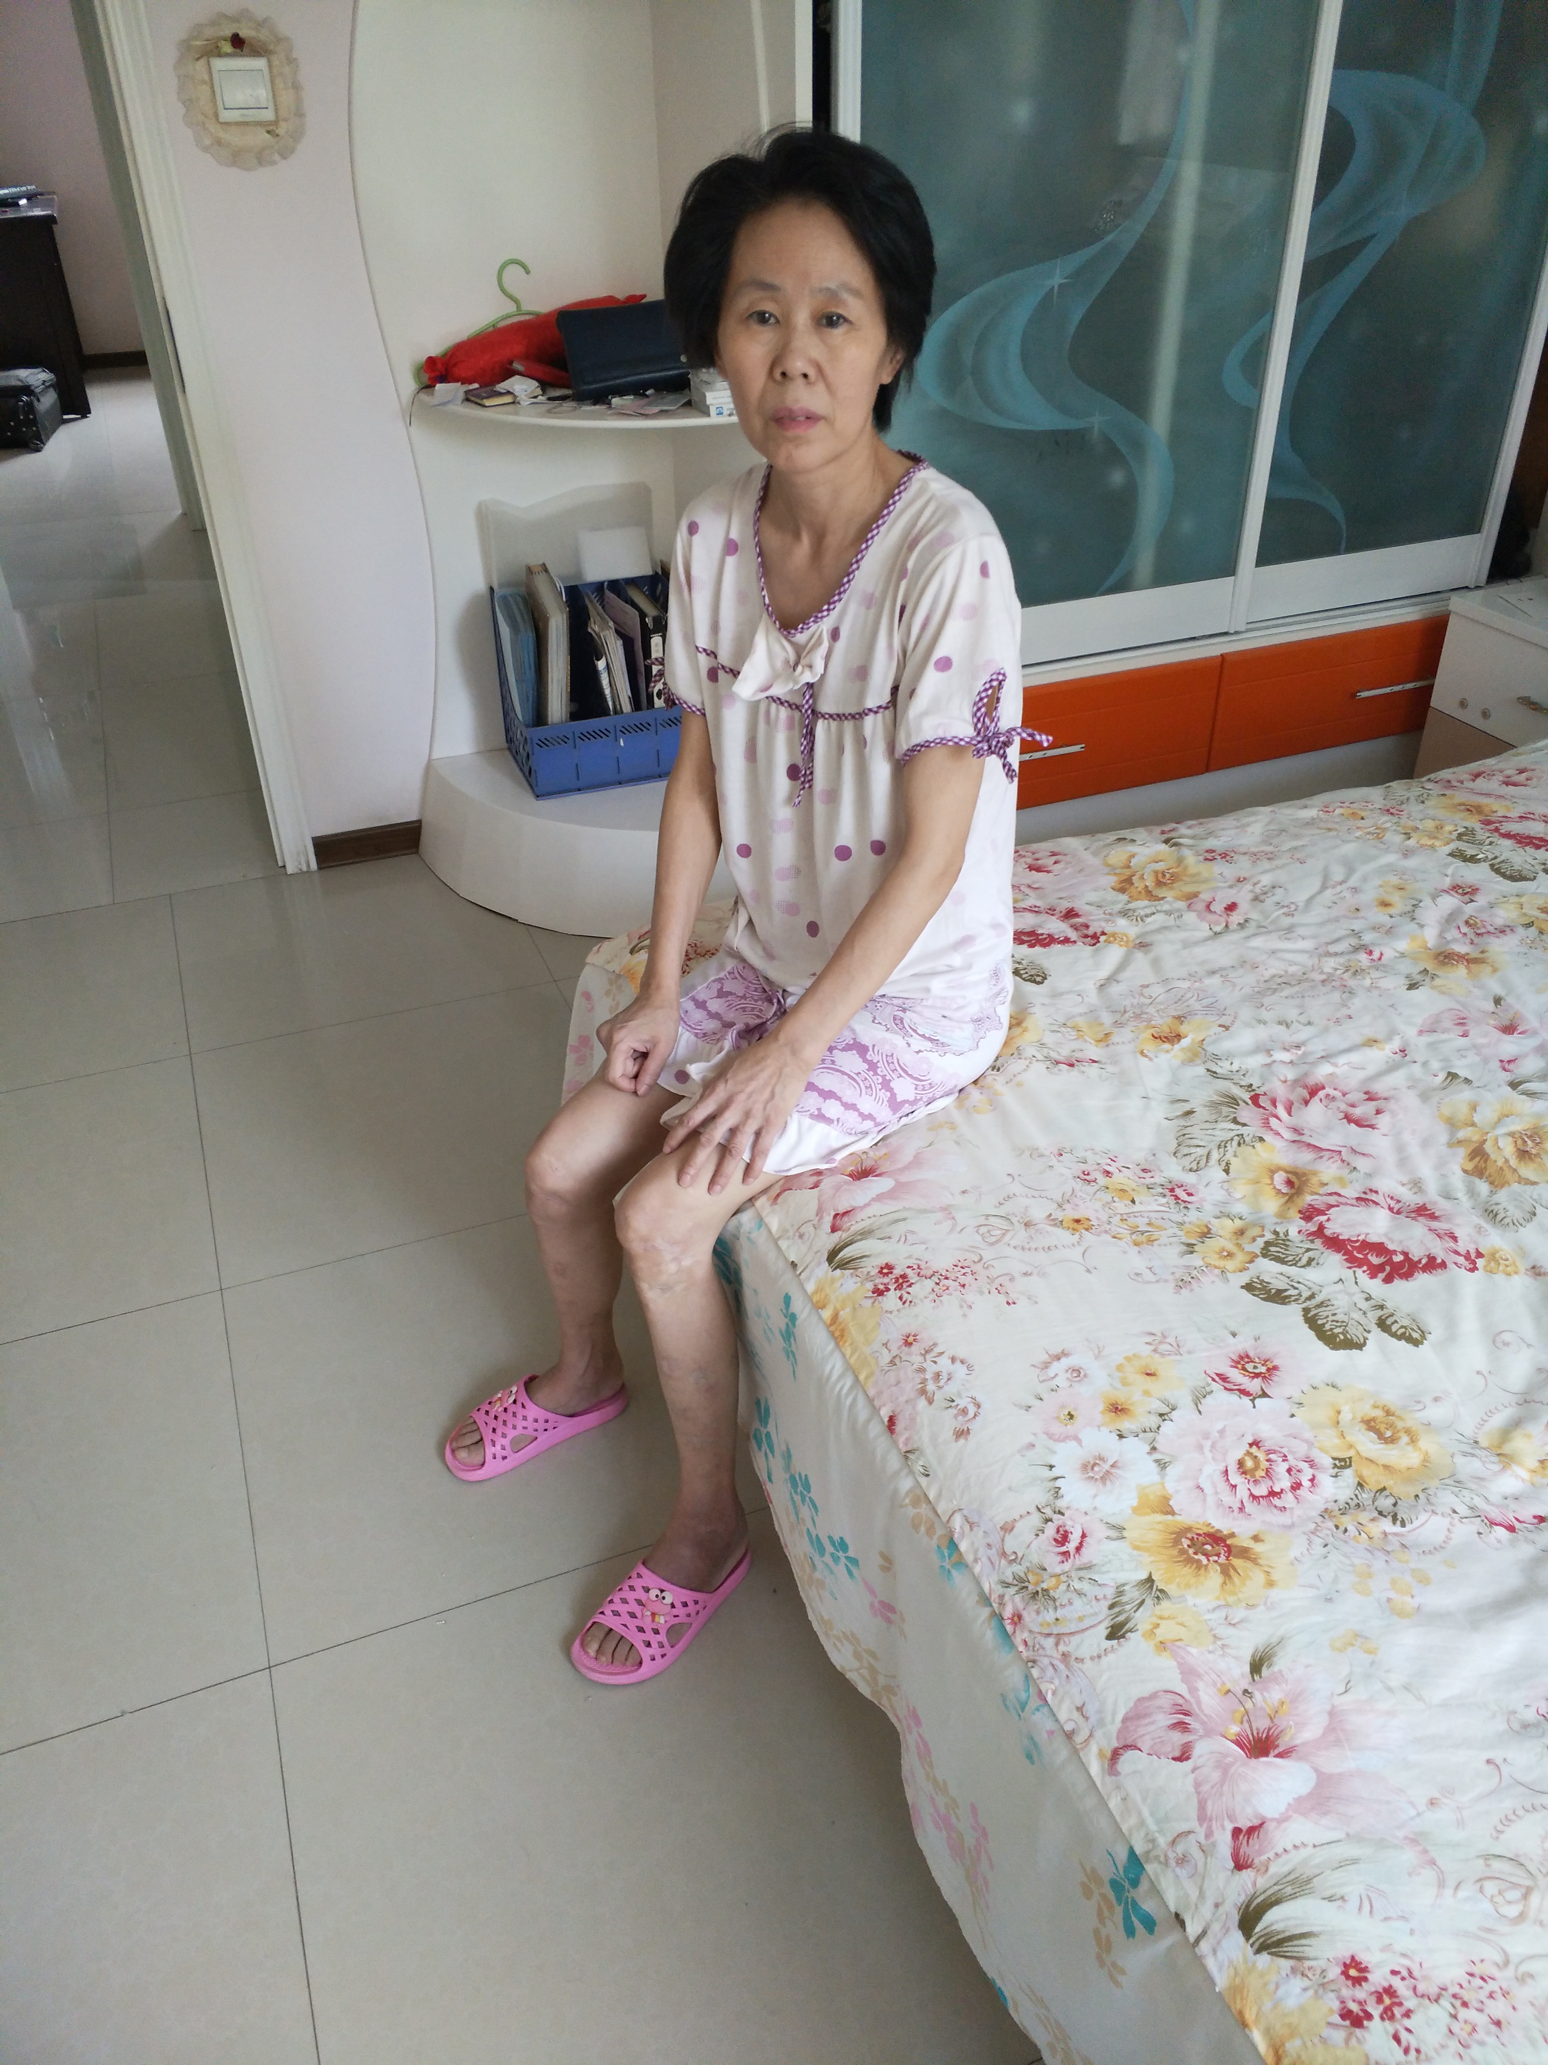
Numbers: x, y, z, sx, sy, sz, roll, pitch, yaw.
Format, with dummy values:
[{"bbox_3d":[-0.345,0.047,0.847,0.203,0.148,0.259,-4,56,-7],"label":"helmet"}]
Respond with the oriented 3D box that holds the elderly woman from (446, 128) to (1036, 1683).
[{"bbox_3d":[-0.078,-0.090,1.320,0.470,1.330,0.700,26,40,37],"label":"elderly woman"}]

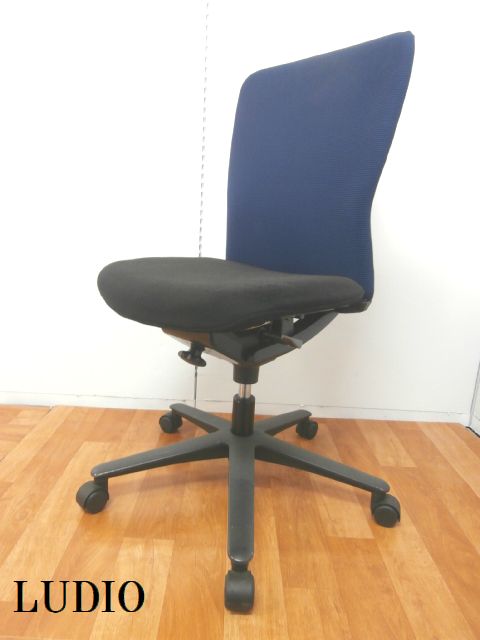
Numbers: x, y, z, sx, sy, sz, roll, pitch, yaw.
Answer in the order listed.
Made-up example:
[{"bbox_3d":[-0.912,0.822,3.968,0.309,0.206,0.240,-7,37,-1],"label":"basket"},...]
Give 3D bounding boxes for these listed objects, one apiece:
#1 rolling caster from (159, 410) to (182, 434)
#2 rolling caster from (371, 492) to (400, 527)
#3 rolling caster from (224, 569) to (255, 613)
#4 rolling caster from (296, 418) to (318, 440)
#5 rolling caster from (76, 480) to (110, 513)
[{"bbox_3d":[-0.201,0.299,1.302,0.057,0.058,0.048,10,14,27],"label":"rolling caster"},{"bbox_3d":[0.313,0.407,0.949,0.057,0.058,0.048,9,14,26],"label":"rolling caster"},{"bbox_3d":[-0.001,0.441,0.724,0.048,0.058,0.057,3,13,1],"label":"rolling caster"},{"bbox_3d":[0.199,0.317,1.313,0.048,0.058,0.057,14,17,39],"label":"rolling caster"},{"bbox_3d":[-0.312,0.375,0.942,0.057,0.058,0.048,-5,15,-33],"label":"rolling caster"}]

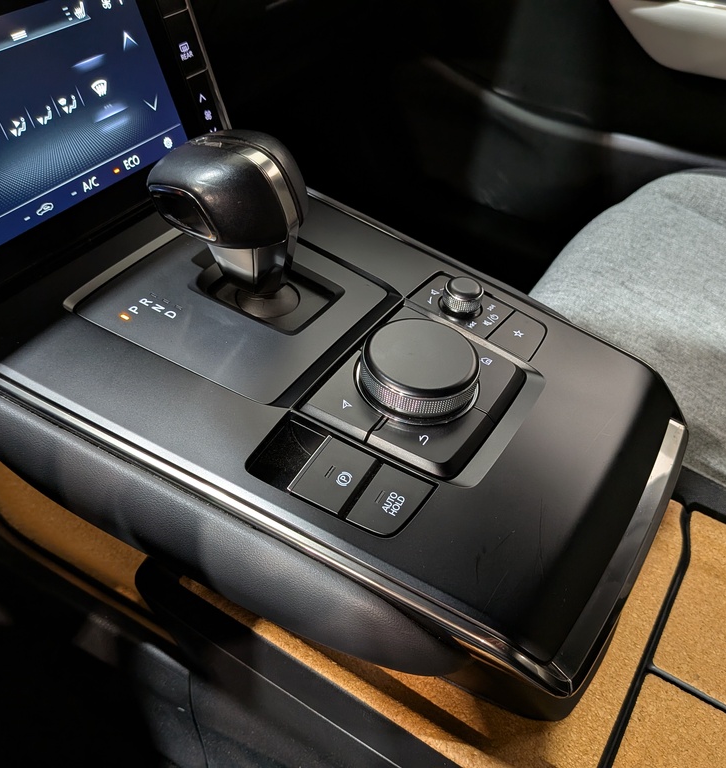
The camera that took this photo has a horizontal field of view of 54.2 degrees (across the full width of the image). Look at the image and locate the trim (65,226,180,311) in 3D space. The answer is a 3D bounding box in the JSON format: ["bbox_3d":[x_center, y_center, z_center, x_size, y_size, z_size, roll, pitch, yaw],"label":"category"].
[{"bbox_3d":[-0.120,-0.071,0.395,0.008,0.006,0.116,26,48,19],"label":"trim"}]

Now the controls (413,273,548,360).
[{"bbox_3d":[0.062,-0.043,0.376,0.071,0.020,0.036,26,48,19],"label":"controls"}]

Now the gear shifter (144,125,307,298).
[{"bbox_3d":[-0.064,-0.080,0.346,0.070,0.084,0.054,26,48,19],"label":"gear shifter"}]

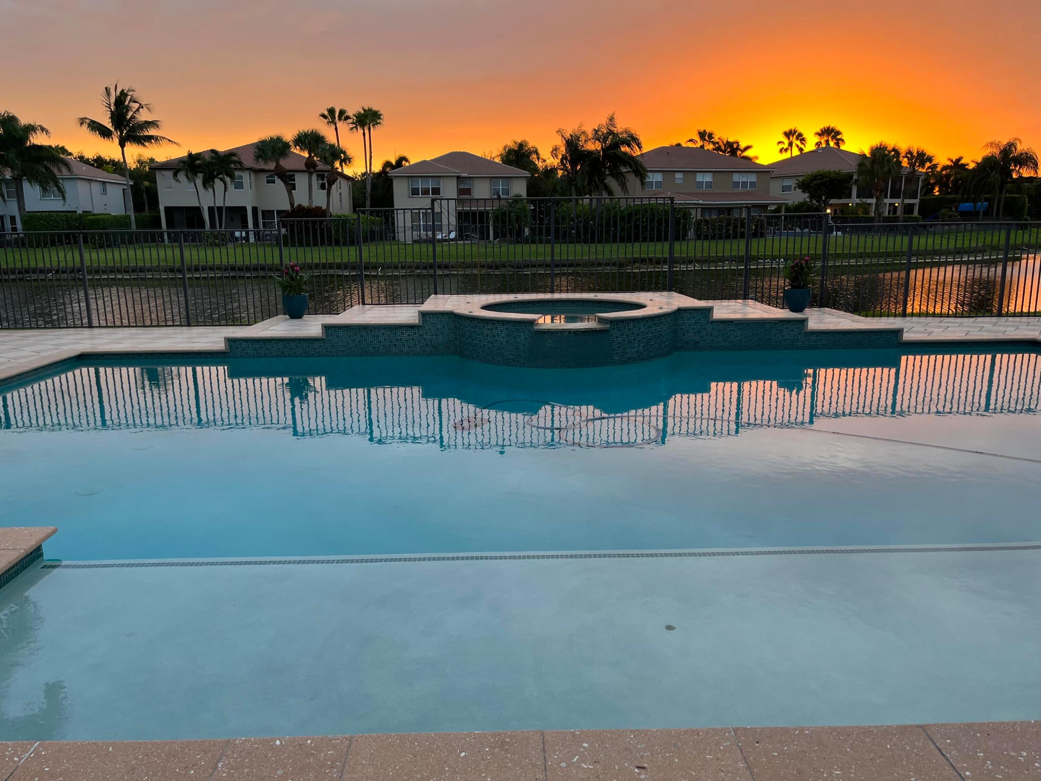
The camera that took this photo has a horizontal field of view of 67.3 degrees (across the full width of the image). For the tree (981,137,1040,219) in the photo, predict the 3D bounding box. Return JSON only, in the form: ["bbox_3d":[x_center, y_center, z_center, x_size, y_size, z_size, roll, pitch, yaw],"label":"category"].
[{"bbox_3d":[49.472,-21.073,79.430,4.995,8.835,4.745,7,14,31],"label":"tree"}]

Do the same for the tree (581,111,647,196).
[{"bbox_3d":[7.059,-15.977,59.039,4.840,9.376,4.840,1,12,7],"label":"tree"}]

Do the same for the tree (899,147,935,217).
[{"bbox_3d":[36.516,-18.668,72.436,3.030,7.427,3.030,5,13,26],"label":"tree"}]

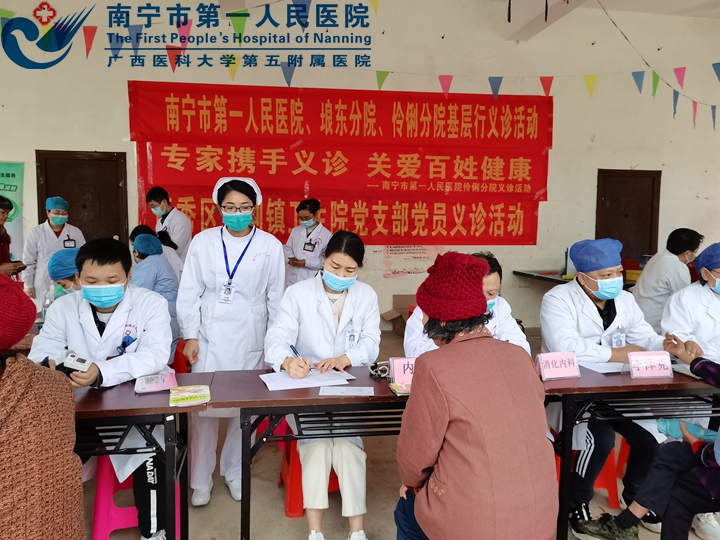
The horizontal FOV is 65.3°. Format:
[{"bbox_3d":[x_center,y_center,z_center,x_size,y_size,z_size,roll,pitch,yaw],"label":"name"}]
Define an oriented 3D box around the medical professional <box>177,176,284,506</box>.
[{"bbox_3d":[-0.636,0.340,2.780,0.510,1.589,0.300,1,5,3],"label":"medical professional"}]

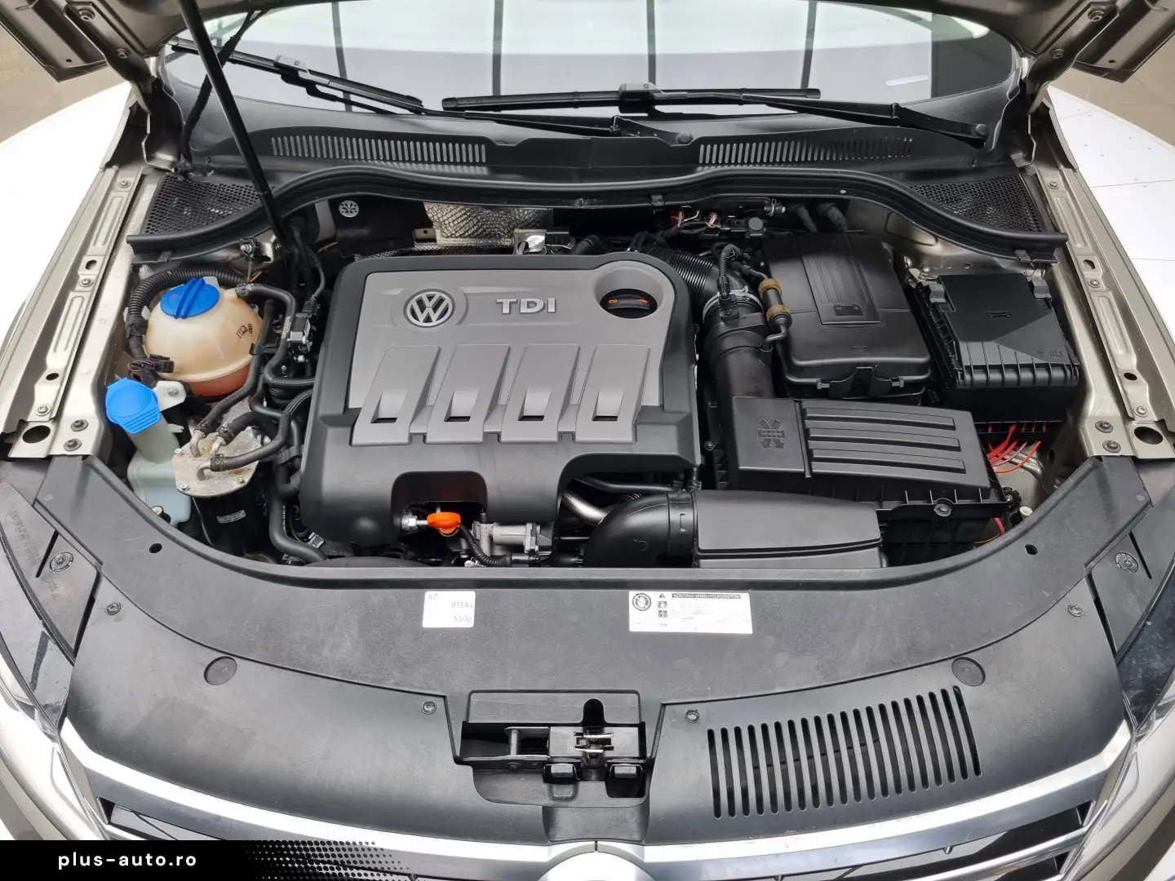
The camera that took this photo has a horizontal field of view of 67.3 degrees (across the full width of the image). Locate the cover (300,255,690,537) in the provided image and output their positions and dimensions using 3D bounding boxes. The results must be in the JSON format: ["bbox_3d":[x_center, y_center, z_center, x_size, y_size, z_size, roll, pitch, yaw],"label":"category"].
[{"bbox_3d":[-0.097,-0.062,1.140,0.465,0.145,0.365,0,53,0],"label":"cover"}]

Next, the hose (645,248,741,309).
[{"bbox_3d":[0.149,-0.233,1.260,0.125,0.070,0.070,34,60,23],"label":"hose"}]

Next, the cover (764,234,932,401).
[{"bbox_3d":[0.358,-0.179,1.255,0.192,0.100,0.275,0,52,0],"label":"cover"}]

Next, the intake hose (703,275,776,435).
[{"bbox_3d":[0.195,-0.115,1.170,0.075,0.085,0.200,-2,56,-1],"label":"intake hose"}]

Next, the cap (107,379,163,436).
[{"bbox_3d":[-0.576,-0.045,1.120,0.065,0.040,0.065,-16,53,-12],"label":"cap"}]

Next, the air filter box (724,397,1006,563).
[{"bbox_3d":[0.336,0.051,1.135,0.330,0.160,0.170,3,53,2],"label":"air filter box"}]

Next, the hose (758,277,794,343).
[{"bbox_3d":[0.251,-0.173,1.180,0.040,0.042,0.085,-5,68,-2],"label":"hose"}]

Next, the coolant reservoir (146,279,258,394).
[{"bbox_3d":[-0.521,-0.140,1.195,0.146,0.150,0.146,0,53,0],"label":"coolant reservoir"}]

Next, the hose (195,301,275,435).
[{"bbox_3d":[-0.472,-0.100,1.190,0.065,0.050,0.175,3,58,2],"label":"hose"}]

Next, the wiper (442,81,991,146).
[{"bbox_3d":[0.199,-0.517,1.400,0.850,0.060,0.085,0,63,0],"label":"wiper"}]

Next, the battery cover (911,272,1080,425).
[{"bbox_3d":[0.562,-0.131,1.240,0.178,0.115,0.200,3,53,2],"label":"battery cover"}]

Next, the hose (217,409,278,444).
[{"bbox_3d":[-0.437,-0.019,1.130,0.075,0.030,0.035,-11,49,-10],"label":"hose"}]

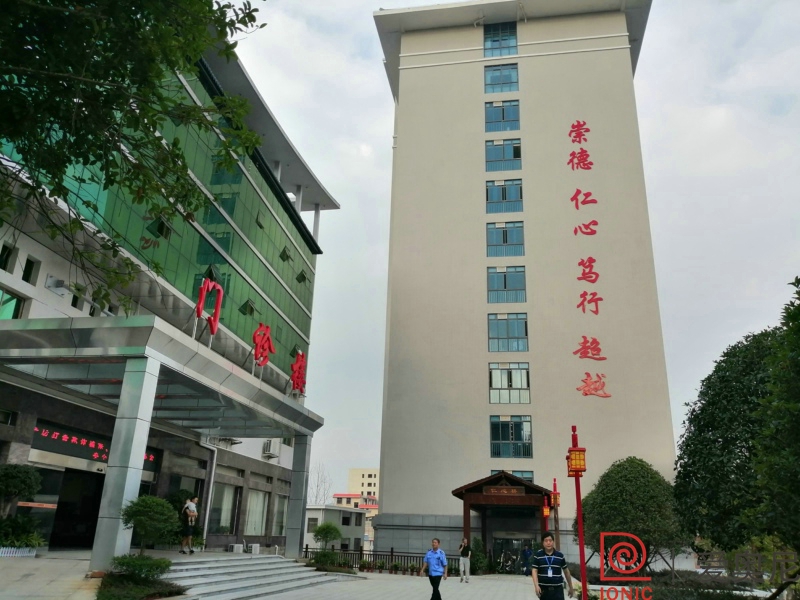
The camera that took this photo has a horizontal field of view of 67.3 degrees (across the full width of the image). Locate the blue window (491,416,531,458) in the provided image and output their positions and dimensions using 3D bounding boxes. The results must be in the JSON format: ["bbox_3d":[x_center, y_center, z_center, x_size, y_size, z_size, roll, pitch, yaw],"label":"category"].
[{"bbox_3d":[7.714,9.474,41.707,2.854,3.014,0.200,-1,-21,9],"label":"blue window"}]

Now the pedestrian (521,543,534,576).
[{"bbox_3d":[7.550,15.384,35.500,0.550,1.700,0.350,-2,-21,11],"label":"pedestrian"}]

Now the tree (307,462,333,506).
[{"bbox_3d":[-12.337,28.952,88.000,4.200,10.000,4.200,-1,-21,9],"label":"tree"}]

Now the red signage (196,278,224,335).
[{"bbox_3d":[-4.117,0.123,13.039,0.150,1.040,0.970,-1,-21,9],"label":"red signage"}]

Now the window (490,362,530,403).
[{"bbox_3d":[7.827,5.970,43.013,2.854,3.014,0.200,-1,-21,9],"label":"window"}]

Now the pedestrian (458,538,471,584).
[{"bbox_3d":[2.667,10.782,24.851,0.500,1.710,0.360,3,-21,-2],"label":"pedestrian"}]

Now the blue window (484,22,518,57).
[{"bbox_3d":[8.678,-22.273,51.576,2.690,3.300,0.150,-2,-21,9],"label":"blue window"}]

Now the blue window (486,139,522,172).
[{"bbox_3d":[8.555,-11.897,49.645,2.854,3.014,0.200,-1,-21,9],"label":"blue window"}]

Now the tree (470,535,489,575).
[{"bbox_3d":[4.423,14.068,33.014,1.100,1.949,1.100,2,-21,0],"label":"tree"}]

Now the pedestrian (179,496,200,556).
[{"bbox_3d":[-6.296,6.772,18.082,0.480,1.630,0.450,-10,-24,28],"label":"pedestrian"}]

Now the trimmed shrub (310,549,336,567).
[{"bbox_3d":[-2.582,8.793,20.482,0.902,0.563,0.902,2,-21,0],"label":"trimmed shrub"}]

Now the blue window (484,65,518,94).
[{"bbox_3d":[8.505,-18.490,50.205,2.690,2.700,0.150,-2,-21,9],"label":"blue window"}]

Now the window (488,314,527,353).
[{"bbox_3d":[7.713,2.320,42.638,2.690,2.730,0.150,-2,-21,9],"label":"window"}]

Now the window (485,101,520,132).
[{"bbox_3d":[8.726,-15.512,50.982,2.854,3.014,0.200,-1,-21,9],"label":"window"}]

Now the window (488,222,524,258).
[{"bbox_3d":[7.968,-4.529,45.129,2.690,2.750,0.150,-2,-21,9],"label":"window"}]

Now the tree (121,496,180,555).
[{"bbox_3d":[-3.828,3.452,9.229,0.924,0.837,0.924,10,-22,-20],"label":"tree"}]

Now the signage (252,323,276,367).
[{"bbox_3d":[-4.172,1.370,18.500,0.240,1.280,1.250,-1,-21,8],"label":"signage"}]

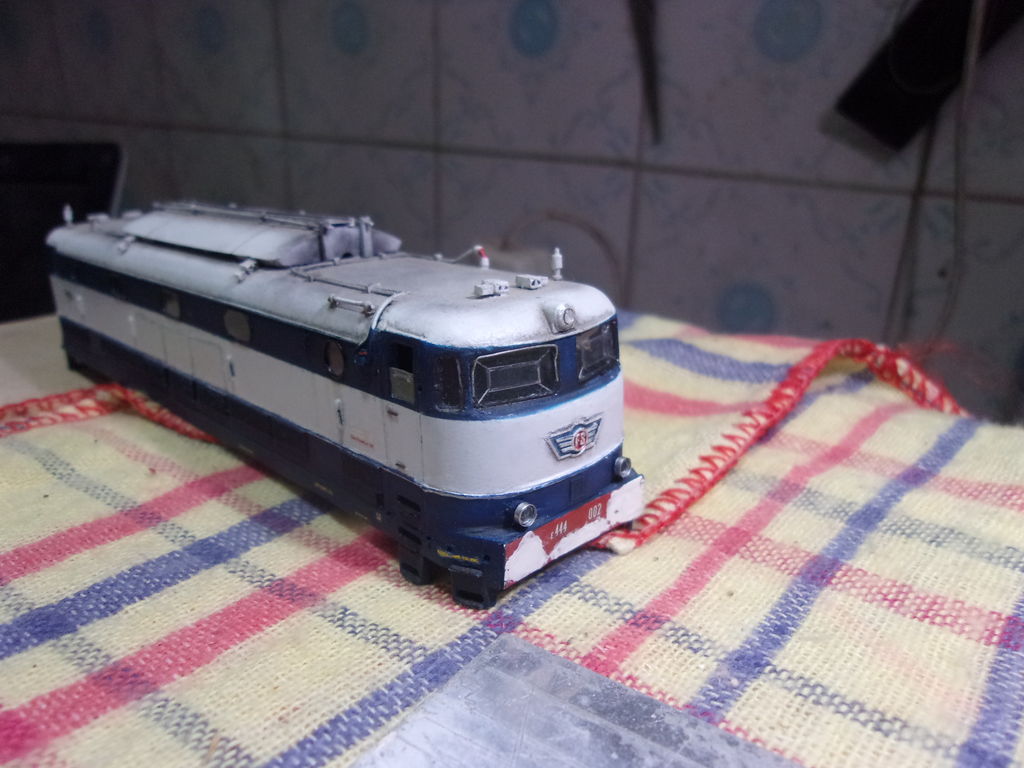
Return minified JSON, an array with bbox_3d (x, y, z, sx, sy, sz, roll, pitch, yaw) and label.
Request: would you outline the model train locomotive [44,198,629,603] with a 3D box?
[{"bbox_3d":[-0.053,-0.013,0.173,0.177,0.048,0.037,17,24,42],"label":"model train locomotive"}]

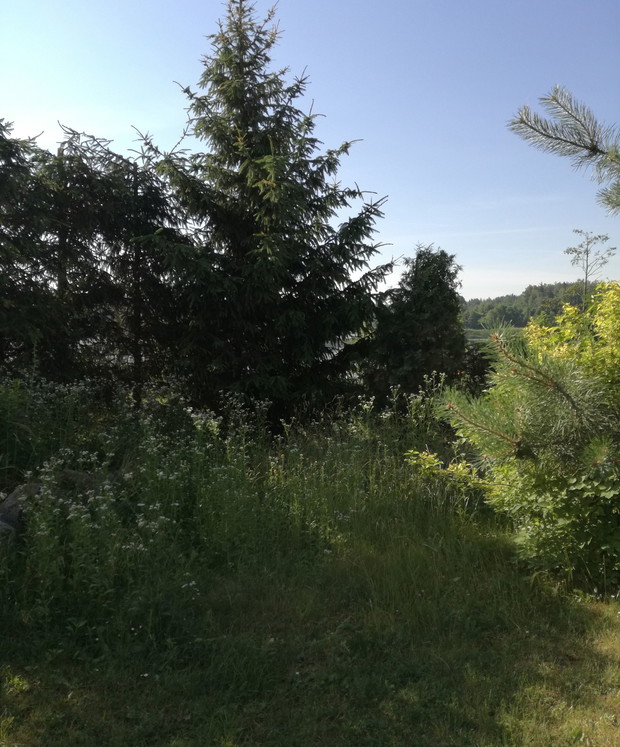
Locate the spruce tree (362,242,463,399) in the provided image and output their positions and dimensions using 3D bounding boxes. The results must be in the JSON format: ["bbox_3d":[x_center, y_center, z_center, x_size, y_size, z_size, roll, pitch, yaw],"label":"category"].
[{"bbox_3d":[1.396,-0.567,8.700,1.380,2.350,1.380,0,4,0],"label":"spruce tree"}]

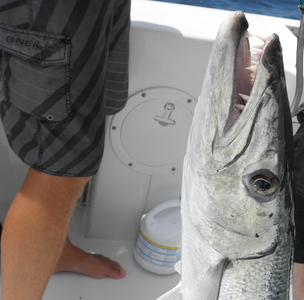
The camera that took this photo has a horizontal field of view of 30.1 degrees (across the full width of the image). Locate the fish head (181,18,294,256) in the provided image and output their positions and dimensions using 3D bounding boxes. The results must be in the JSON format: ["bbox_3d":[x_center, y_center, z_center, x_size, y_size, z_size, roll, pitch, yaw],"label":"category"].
[{"bbox_3d":[0.116,-0.017,0.750,0.140,0.325,0.095,0,12,-6],"label":"fish head"}]

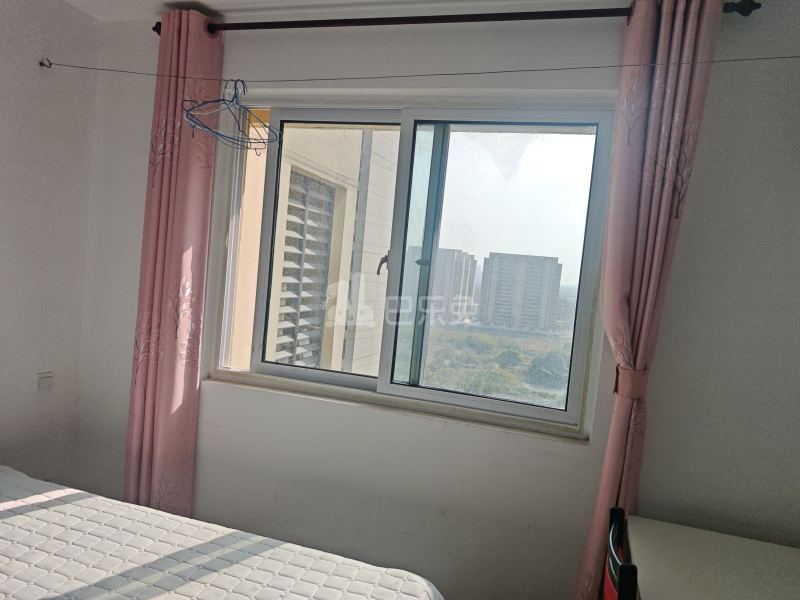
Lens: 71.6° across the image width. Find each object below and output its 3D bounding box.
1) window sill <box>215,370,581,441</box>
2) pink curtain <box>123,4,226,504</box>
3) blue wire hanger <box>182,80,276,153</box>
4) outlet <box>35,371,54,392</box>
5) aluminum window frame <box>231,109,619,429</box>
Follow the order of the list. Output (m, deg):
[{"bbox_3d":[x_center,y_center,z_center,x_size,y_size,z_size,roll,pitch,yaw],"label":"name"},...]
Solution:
[{"bbox_3d":[-0.078,0.424,2.341,1.666,0.045,0.130,6,4,16],"label":"window sill"},{"bbox_3d":[-0.999,-0.006,2.437,0.290,2.460,0.130,6,4,16],"label":"pink curtain"},{"bbox_3d":[-0.649,-0.756,2.189,0.110,0.225,0.430,7,3,31],"label":"blue wire hanger"},{"bbox_3d":[-1.626,0.374,2.549,0.013,0.092,0.092,6,4,16],"label":"outlet"},{"bbox_3d":[0.007,-0.200,2.498,1.652,1.282,0.090,6,3,15],"label":"aluminum window frame"}]

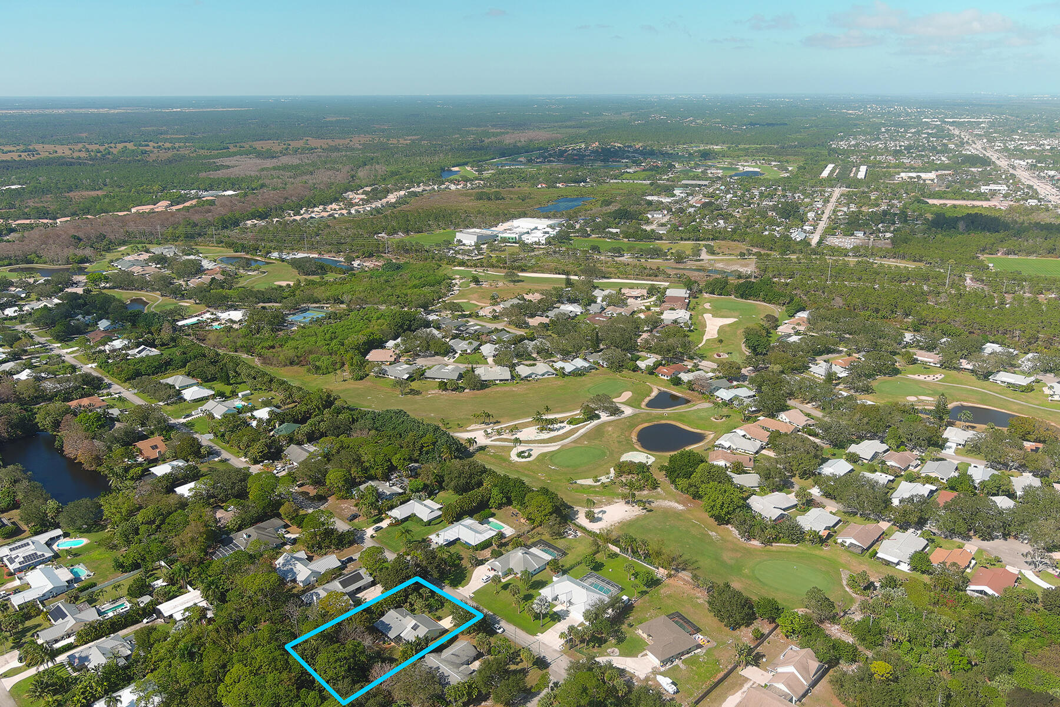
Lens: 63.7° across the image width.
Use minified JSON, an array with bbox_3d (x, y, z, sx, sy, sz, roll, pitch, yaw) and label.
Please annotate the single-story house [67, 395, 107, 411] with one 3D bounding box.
[{"bbox_3d":[-273.520,31.010,527.600,19.490,4.950,18.210,16,24,42],"label":"single-story house"}]

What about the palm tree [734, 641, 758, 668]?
[{"bbox_3d":[72.960,102.150,289.160,7.320,8.910,7.320,0,17,0],"label":"palm tree"}]

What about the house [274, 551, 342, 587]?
[{"bbox_3d":[-91.630,86.370,347.990,20.780,4.950,22.260,16,24,42],"label":"house"}]

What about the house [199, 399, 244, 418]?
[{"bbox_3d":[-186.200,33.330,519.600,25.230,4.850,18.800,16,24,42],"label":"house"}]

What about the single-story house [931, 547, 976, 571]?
[{"bbox_3d":[172.660,84.710,351.460,13.160,4.750,18.900,14,22,39],"label":"single-story house"}]

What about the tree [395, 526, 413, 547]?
[{"bbox_3d":[-53.530,78.840,364.230,7.520,9.500,7.520,0,17,0],"label":"tree"}]

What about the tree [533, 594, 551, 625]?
[{"bbox_3d":[4.280,93.950,310.130,6.530,12.470,6.530,0,17,0],"label":"tree"}]

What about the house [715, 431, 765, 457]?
[{"bbox_3d":[114.630,49.470,465.170,22.920,4.850,17.340,12,21,35],"label":"house"}]

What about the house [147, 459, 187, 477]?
[{"bbox_3d":[-184.660,58.850,437.950,12.860,4.550,16.430,16,23,42],"label":"house"}]

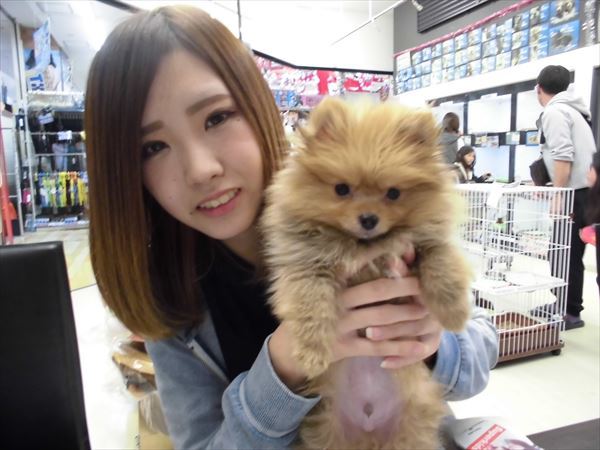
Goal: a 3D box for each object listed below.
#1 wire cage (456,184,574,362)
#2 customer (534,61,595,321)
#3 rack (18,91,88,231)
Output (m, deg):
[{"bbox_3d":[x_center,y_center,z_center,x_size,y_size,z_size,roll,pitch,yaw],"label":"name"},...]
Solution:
[{"bbox_3d":[1.110,0.246,2.635,0.526,0.921,0.626,-3,9,-22],"label":"wire cage"},{"bbox_3d":[1.723,-0.189,2.993,0.480,1.680,0.420,-7,10,-39],"label":"customer"},{"bbox_3d":[-3.970,-1.016,7.491,1.050,2.120,0.500,-3,8,-21],"label":"rack"}]

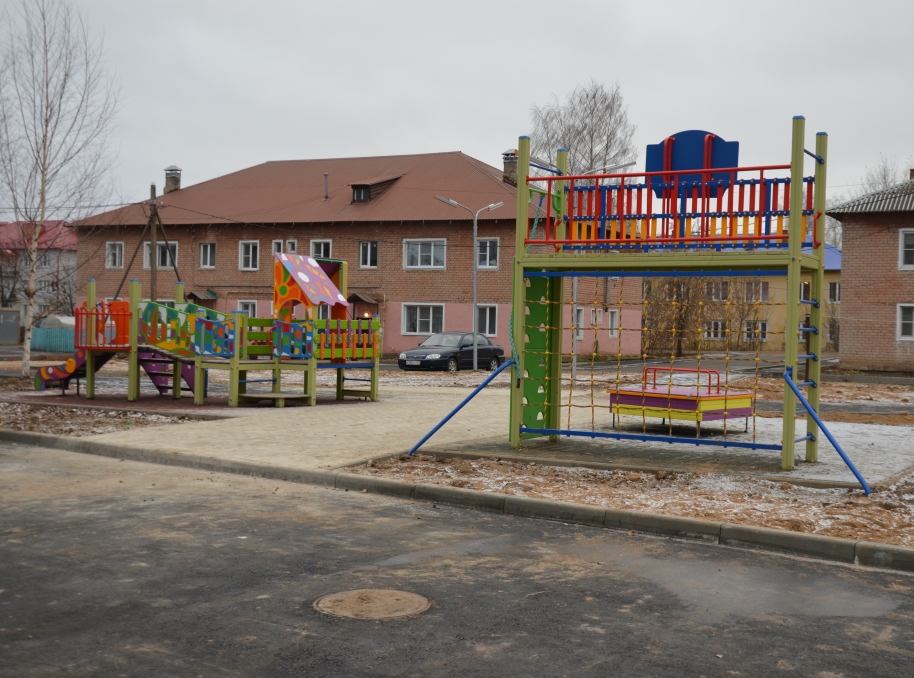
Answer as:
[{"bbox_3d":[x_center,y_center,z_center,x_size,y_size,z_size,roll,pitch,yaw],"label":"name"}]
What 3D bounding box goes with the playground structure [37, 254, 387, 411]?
[{"bbox_3d":[-4.495,-0.262,18.950,6.300,2.600,3.200,2,1,8],"label":"playground structure"}]

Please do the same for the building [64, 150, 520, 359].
[{"bbox_3d":[-5.217,-4.346,56.490,26.900,9.900,12.400,2,1,27],"label":"building"}]

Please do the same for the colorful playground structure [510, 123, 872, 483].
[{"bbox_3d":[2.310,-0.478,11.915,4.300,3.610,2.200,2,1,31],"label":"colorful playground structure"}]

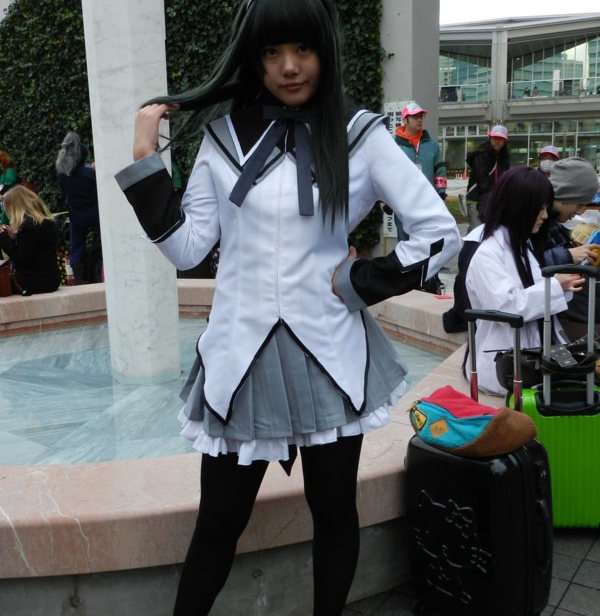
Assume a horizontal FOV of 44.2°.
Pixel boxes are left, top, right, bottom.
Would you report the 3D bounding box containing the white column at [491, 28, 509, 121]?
[{"bbox_3d":[14.531,-17.051,54.000,1.250,6.900,1.250,1,11,15],"label":"white column"}]

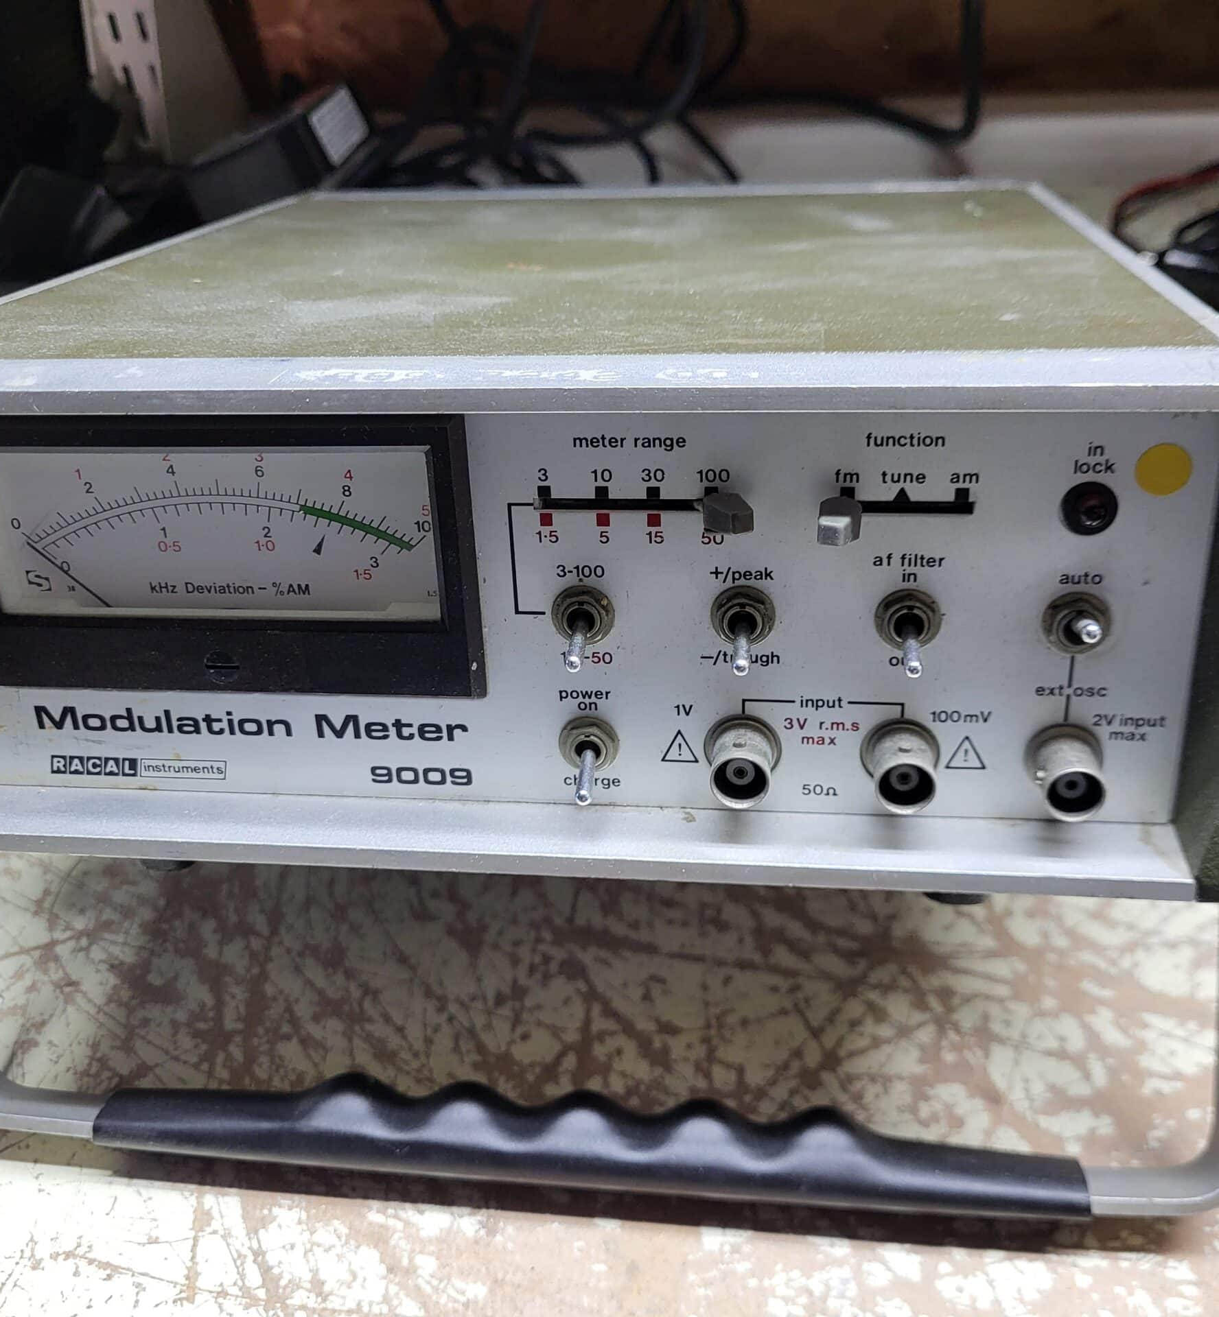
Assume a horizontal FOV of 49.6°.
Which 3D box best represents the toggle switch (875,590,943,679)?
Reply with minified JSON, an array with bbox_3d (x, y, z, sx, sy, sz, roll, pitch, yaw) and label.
[{"bbox_3d":[0.047,-0.004,0.205,0.010,0.011,0.013,1,24,8],"label":"toggle switch"}]

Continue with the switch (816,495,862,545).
[{"bbox_3d":[0.035,-0.021,0.199,0.006,0.006,0.010,1,24,8],"label":"switch"}]

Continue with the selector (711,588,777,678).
[{"bbox_3d":[0.021,-0.004,0.208,0.010,0.011,0.013,1,24,8],"label":"selector"}]

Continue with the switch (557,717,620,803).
[{"bbox_3d":[-0.004,0.017,0.222,0.010,0.011,0.013,1,24,8],"label":"switch"}]

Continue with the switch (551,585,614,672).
[{"bbox_3d":[-0.005,-0.005,0.212,0.010,0.011,0.013,1,24,8],"label":"switch"}]

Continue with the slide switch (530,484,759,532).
[{"bbox_3d":[0.005,-0.022,0.205,0.035,0.006,0.009,1,24,8],"label":"slide switch"}]

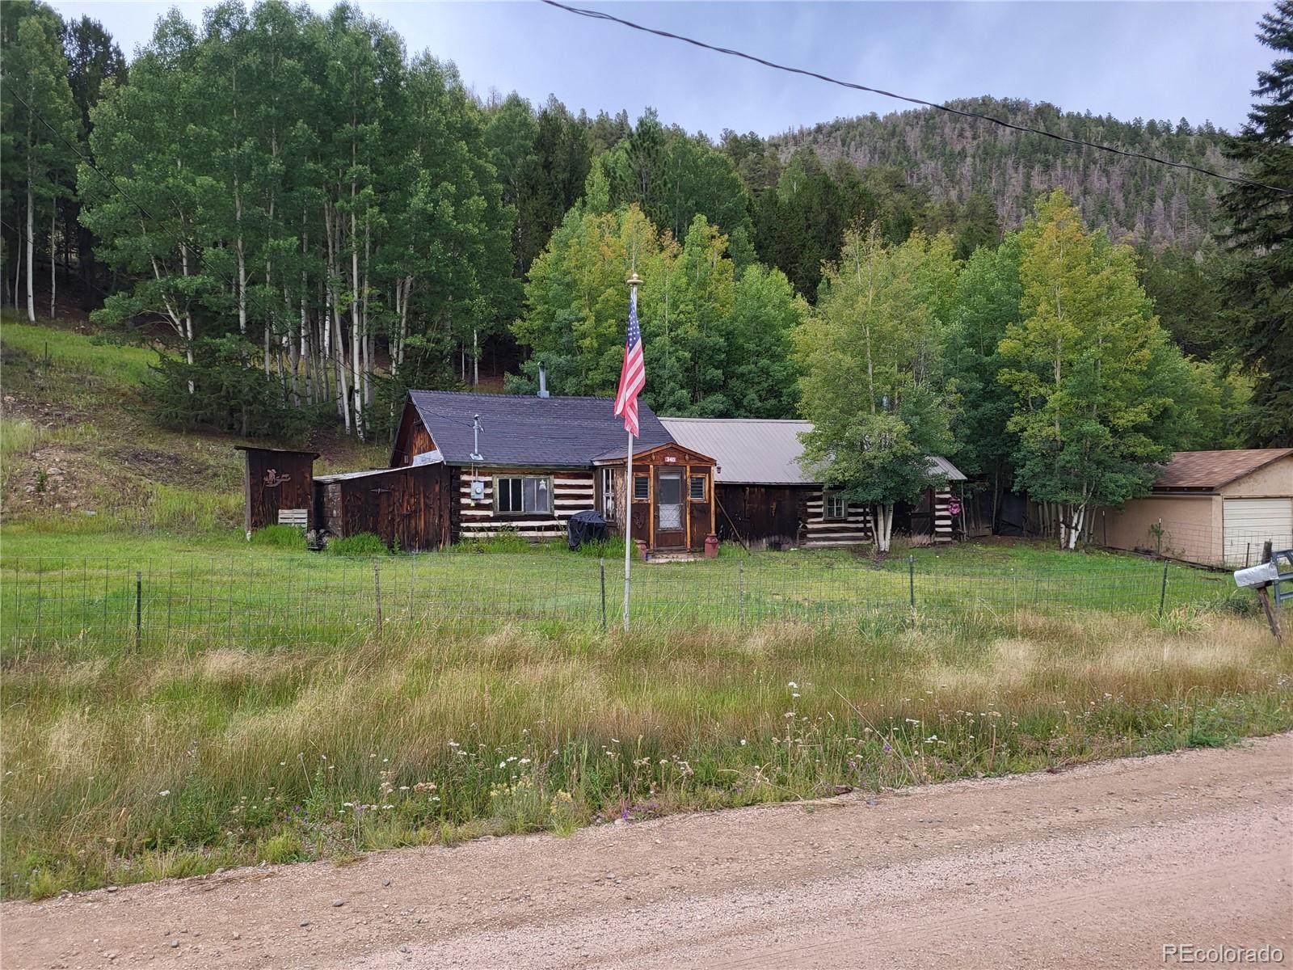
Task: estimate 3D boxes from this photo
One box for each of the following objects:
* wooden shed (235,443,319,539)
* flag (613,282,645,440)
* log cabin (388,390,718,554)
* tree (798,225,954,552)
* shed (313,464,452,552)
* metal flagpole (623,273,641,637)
[{"bbox_3d":[-9.500,0.190,25.200,1.900,2.350,1.800,0,0,-25],"label":"wooden shed"},{"bbox_3d":[-0.180,-1.340,10.500,0.350,1.640,0.250,0,0,0],"label":"flag"},{"bbox_3d":[-2.822,-0.455,27.776,7.100,4.470,8.700,0,0,-25],"label":"log cabin"},{"bbox_3d":[6.450,-2.650,27.200,4.500,9.050,4.300,0,0,0],"label":"tree"},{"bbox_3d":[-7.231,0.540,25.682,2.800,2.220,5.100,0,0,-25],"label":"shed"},{"bbox_3d":[-0.170,-0.300,10.550,0.150,4.000,0.150,1,0,0],"label":"metal flagpole"}]

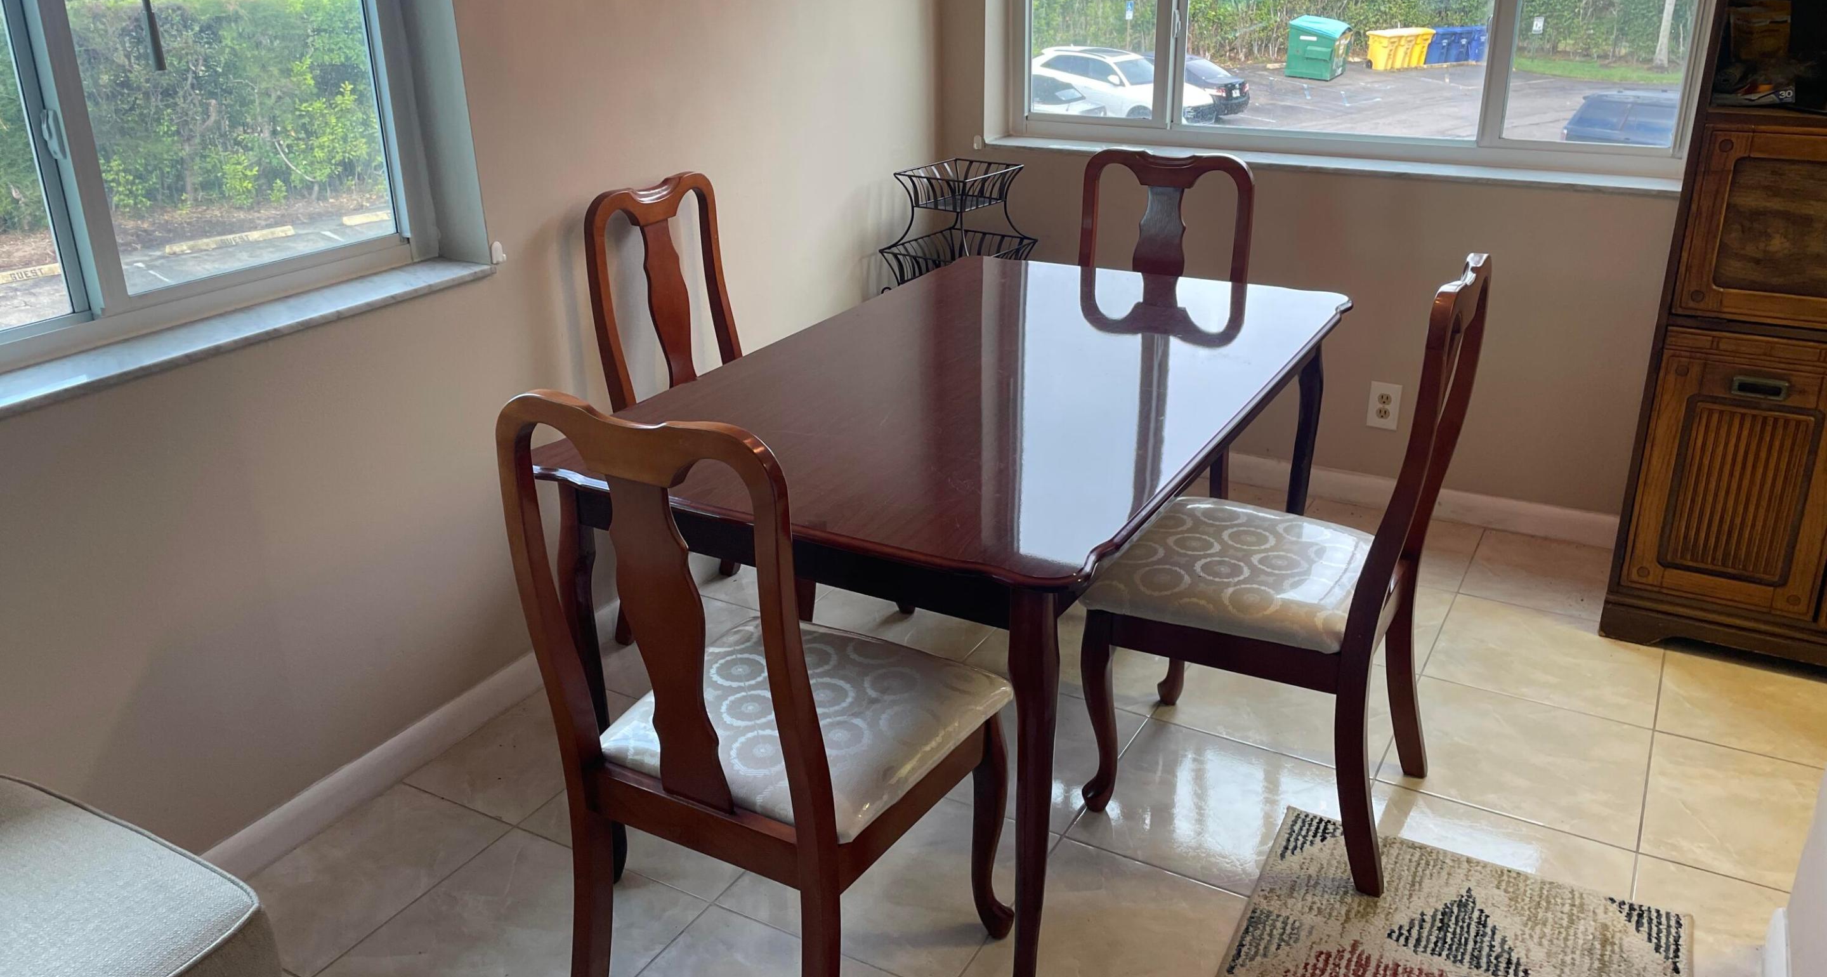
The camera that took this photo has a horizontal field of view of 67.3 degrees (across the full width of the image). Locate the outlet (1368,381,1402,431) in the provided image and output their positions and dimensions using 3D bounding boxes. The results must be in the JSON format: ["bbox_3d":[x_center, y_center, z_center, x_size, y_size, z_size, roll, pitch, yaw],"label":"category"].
[{"bbox_3d":[1.221,-0.213,3.556,0.077,0.122,0.006,12,25,27],"label":"outlet"}]

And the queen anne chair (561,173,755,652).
[{"bbox_3d":[-0.323,-0.139,2.880,0.542,0.987,0.452,12,25,27],"label":"queen anne chair"}]

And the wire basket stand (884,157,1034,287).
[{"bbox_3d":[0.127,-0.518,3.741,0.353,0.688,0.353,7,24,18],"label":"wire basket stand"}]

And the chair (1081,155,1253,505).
[{"bbox_3d":[0.444,-0.198,3.002,0.452,0.987,0.542,10,25,25],"label":"chair"}]

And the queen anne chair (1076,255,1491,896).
[{"bbox_3d":[0.606,0.092,2.297,0.542,0.987,0.452,12,25,27],"label":"queen anne chair"}]

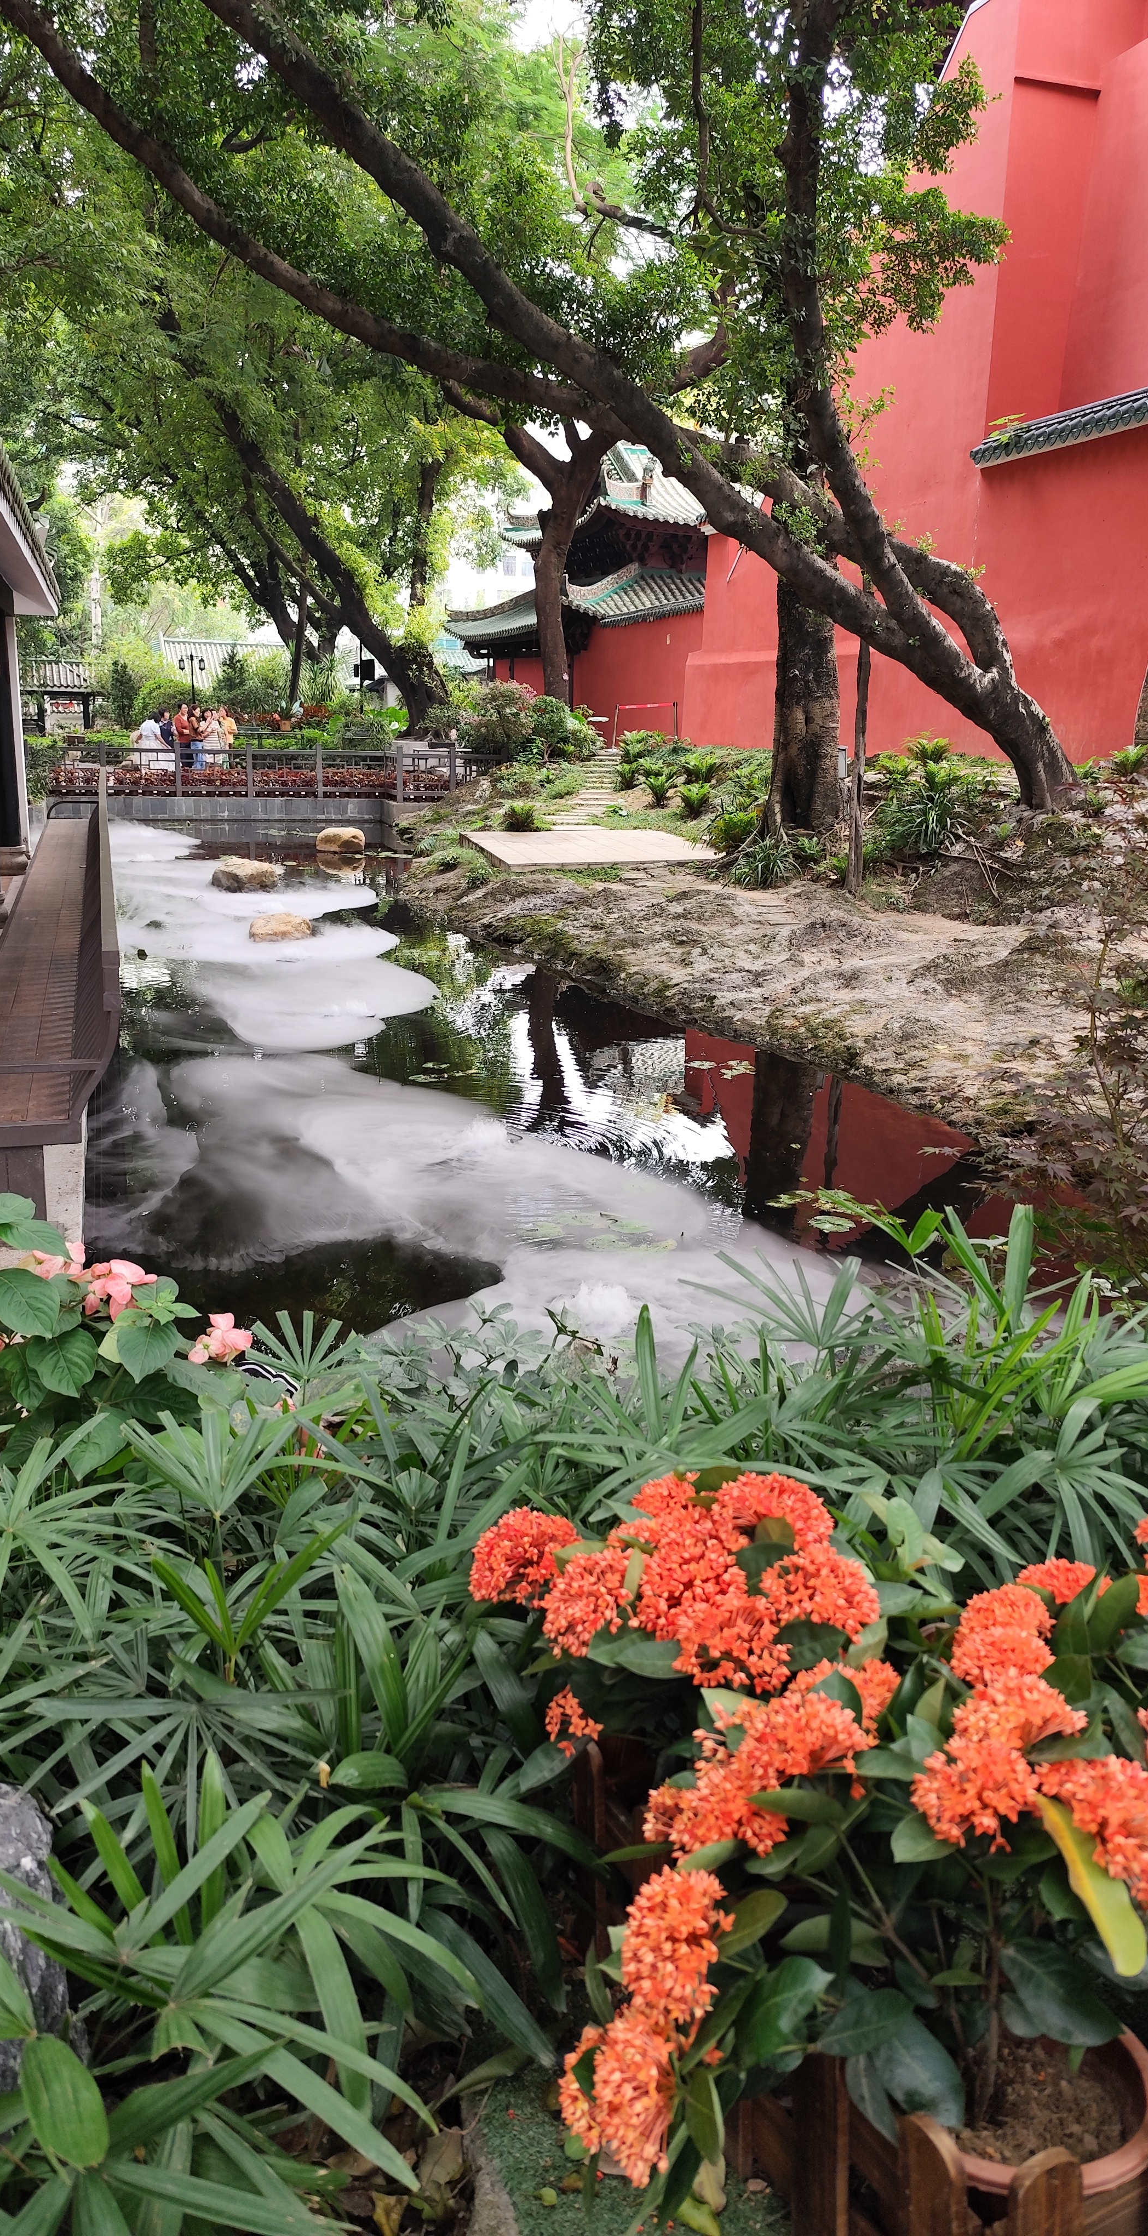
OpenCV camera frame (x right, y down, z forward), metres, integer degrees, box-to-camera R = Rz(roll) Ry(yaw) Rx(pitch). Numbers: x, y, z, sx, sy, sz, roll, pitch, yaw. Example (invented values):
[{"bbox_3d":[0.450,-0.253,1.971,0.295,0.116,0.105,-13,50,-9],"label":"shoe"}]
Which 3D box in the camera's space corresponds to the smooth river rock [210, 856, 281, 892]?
[{"bbox_3d":[-4.610,-3.412,20.800,0.950,0.420,0.700,1,16,0],"label":"smooth river rock"}]

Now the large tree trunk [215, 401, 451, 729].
[{"bbox_3d":[-5.511,-12.481,33.961,5.229,7.163,1.800,-1,16,-9],"label":"large tree trunk"}]

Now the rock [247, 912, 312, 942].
[{"bbox_3d":[-3.119,-2.042,15.791,0.666,0.245,0.500,-2,16,-11],"label":"rock"}]

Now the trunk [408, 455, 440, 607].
[{"bbox_3d":[-3.579,-13.855,35.394,0.767,3.428,0.600,0,16,-6],"label":"trunk"}]

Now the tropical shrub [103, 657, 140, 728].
[{"bbox_3d":[-12.369,-11.545,40.617,1.000,2.080,0.950,-3,16,-16],"label":"tropical shrub"}]

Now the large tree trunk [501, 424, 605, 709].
[{"bbox_3d":[-0.472,-12.237,33.431,2.250,6.220,1.300,1,16,-1],"label":"large tree trunk"}]

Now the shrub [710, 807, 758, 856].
[{"bbox_3d":[1.850,-3.307,17.100,0.620,0.520,0.600,1,16,0],"label":"shrub"}]

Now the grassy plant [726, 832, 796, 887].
[{"bbox_3d":[1.980,-2.736,15.667,0.715,0.514,0.700,3,16,7],"label":"grassy plant"}]

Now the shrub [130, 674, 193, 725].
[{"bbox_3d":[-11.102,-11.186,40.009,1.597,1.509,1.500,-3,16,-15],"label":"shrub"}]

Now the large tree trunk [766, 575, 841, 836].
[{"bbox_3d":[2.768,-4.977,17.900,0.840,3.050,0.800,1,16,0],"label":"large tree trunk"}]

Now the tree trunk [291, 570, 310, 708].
[{"bbox_3d":[-7.753,-13.506,42.000,0.500,3.900,0.420,1,16,0],"label":"tree trunk"}]

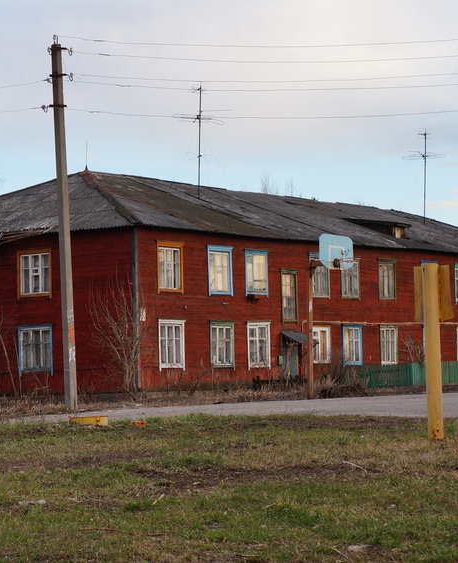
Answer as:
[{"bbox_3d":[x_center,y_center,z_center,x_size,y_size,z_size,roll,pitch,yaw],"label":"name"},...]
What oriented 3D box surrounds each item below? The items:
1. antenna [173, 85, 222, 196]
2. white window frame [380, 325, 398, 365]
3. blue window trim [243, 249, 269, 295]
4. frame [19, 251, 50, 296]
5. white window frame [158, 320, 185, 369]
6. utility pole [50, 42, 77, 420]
[{"bbox_3d":[-1.274,-5.818,75.520,1.850,4.750,1.100,0,-3,-20],"label":"antenna"},{"bbox_3d":[6.774,2.689,77.525,0.140,1.666,1.508,-4,-4,33],"label":"white window frame"},{"bbox_3d":[1.051,-0.323,69.760,0.150,1.740,1.530,-3,-3,33],"label":"blue window trim"},{"bbox_3d":[-6.866,-0.265,64.967,1.516,1.732,0.140,-4,-4,33],"label":"frame"},{"bbox_3d":[-1.899,2.185,62.956,0.130,1.740,1.600,-4,-3,33],"label":"white window frame"},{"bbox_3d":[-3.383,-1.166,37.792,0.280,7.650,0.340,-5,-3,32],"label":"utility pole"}]

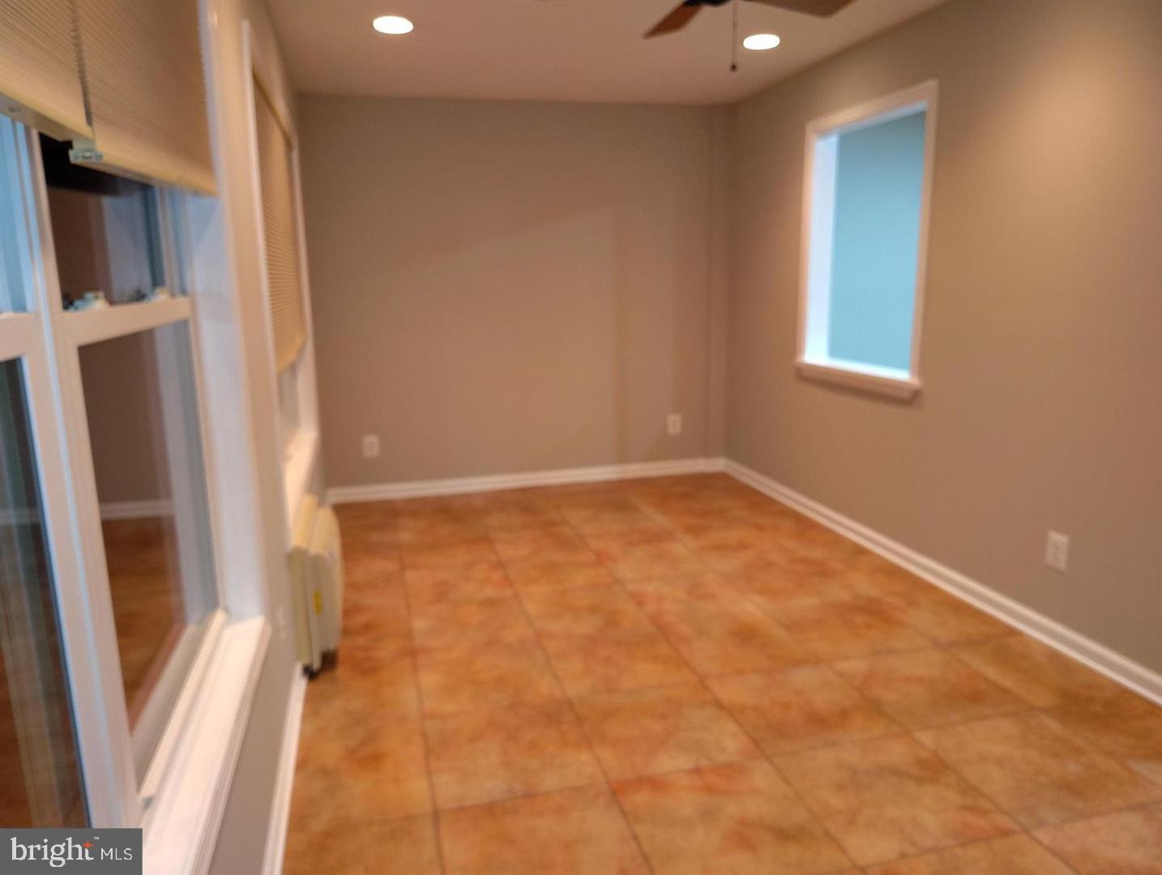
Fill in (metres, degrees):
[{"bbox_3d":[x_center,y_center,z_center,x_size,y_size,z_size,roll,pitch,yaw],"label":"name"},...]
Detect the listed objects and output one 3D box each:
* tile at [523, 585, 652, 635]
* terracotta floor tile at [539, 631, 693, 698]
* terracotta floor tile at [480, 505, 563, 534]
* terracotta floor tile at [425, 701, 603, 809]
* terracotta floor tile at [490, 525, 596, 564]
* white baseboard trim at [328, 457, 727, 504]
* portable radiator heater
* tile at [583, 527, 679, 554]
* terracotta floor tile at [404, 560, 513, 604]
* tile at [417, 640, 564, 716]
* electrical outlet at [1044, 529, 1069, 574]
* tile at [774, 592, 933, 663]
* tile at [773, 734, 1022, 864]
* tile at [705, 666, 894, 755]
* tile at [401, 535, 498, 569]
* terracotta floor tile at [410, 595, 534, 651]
[{"bbox_3d":[0.009,0.704,3.291,0.455,0.010,0.455,-3,11,-14],"label":"tile"},{"bbox_3d":[0.124,0.786,2.856,0.455,0.010,0.455,-3,11,-14],"label":"terracotta floor tile"},{"bbox_3d":[-0.335,0.458,4.595,0.455,0.010,0.455,-3,11,-14],"label":"terracotta floor tile"},{"bbox_3d":[-0.203,0.897,2.314,0.453,0.012,0.453,-4,11,-14],"label":"terracotta floor tile"},{"bbox_3d":[-0.220,0.540,4.160,0.455,0.010,0.455,-3,11,-14],"label":"terracotta floor tile"},{"bbox_3d":[-0.260,0.268,5.242,2.591,0.102,0.016,-4,11,-14],"label":"white baseboard trim"},{"bbox_3d":[-0.974,0.521,3.041,0.148,0.465,0.690,-4,11,-14],"label":"portable radiator heater"},{"bbox_3d":[0.236,0.517,4.232,0.453,0.012,0.453,-4,11,-14],"label":"tile"},{"bbox_3d":[-0.548,0.649,3.614,0.455,0.010,0.455,-3,11,-14],"label":"terracotta floor tile"},{"bbox_3d":[-0.318,0.814,2.748,0.453,0.012,0.453,-4,11,-14],"label":"tile"},{"bbox_3d":[1.680,0.403,2.853,0.007,0.119,0.075,-3,11,-14],"label":"electrical outlet"},{"bbox_3d":[1.010,0.731,3.082,0.453,0.012,0.453,-4,11,-14],"label":"tile"},{"bbox_3d":[0.796,0.924,2.099,0.455,0.010,0.455,-3,11,-14],"label":"tile"},{"bbox_3d":[0.682,0.842,2.536,0.453,0.012,0.453,-4,11,-14],"label":"tile"},{"bbox_3d":[-0.663,0.567,4.049,0.455,0.010,0.455,-3,11,-14],"label":"tile"},{"bbox_3d":[-0.432,0.730,3.183,0.453,0.012,0.453,-4,11,-14],"label":"terracotta floor tile"}]

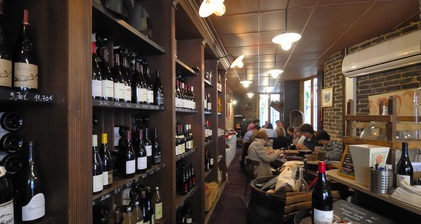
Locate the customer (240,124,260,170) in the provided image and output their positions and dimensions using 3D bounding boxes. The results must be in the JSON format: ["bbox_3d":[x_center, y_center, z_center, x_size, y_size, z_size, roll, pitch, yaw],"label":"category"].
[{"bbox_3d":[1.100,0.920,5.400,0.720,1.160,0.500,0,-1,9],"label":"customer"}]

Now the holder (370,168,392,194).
[{"bbox_3d":[1.060,0.416,1.300,0.112,0.135,0.112,0,-1,39],"label":"holder"}]

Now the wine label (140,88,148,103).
[{"bbox_3d":[-0.491,-0.126,1.587,0.024,0.103,0.073,0,0,27],"label":"wine label"}]

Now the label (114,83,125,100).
[{"bbox_3d":[-0.555,-0.127,1.312,0.024,0.102,0.073,0,0,27],"label":"label"}]

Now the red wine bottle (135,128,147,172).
[{"bbox_3d":[-0.497,0.279,1.535,0.081,0.295,0.081,0,-1,-38],"label":"red wine bottle"}]

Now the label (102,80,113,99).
[{"bbox_3d":[-0.556,-0.122,1.152,0.020,0.089,0.078,0,-1,38],"label":"label"}]

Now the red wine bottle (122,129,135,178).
[{"bbox_3d":[-0.539,0.277,1.400,0.081,0.300,0.081,-1,-1,40],"label":"red wine bottle"}]

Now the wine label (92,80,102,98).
[{"bbox_3d":[-0.575,-0.117,1.071,0.020,0.085,0.078,0,-1,38],"label":"wine label"}]

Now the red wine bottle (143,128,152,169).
[{"bbox_3d":[-0.488,0.280,1.630,0.079,0.300,0.079,-1,-1,40],"label":"red wine bottle"}]

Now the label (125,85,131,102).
[{"bbox_3d":[-0.545,-0.120,1.397,0.024,0.102,0.073,0,0,27],"label":"label"}]

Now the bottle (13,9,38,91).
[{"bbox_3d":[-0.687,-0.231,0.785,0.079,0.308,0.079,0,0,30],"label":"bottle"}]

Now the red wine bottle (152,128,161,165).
[{"bbox_3d":[-0.456,0.282,1.775,0.080,0.295,0.080,0,-1,-38],"label":"red wine bottle"}]

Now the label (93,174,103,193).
[{"bbox_3d":[-0.580,0.376,1.109,0.024,0.083,0.073,0,0,24],"label":"label"}]

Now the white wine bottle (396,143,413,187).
[{"bbox_3d":[1.297,0.355,1.400,0.082,0.296,0.082,0,0,-27],"label":"white wine bottle"}]

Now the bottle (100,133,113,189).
[{"bbox_3d":[-0.606,0.275,1.210,0.080,0.300,0.080,-1,-1,40],"label":"bottle"}]

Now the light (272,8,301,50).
[{"bbox_3d":[0.874,-0.949,2.420,0.310,0.480,0.310,0,-1,0],"label":"light"}]

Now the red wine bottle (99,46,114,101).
[{"bbox_3d":[-0.584,-0.208,1.180,0.080,0.300,0.080,-1,-1,40],"label":"red wine bottle"}]

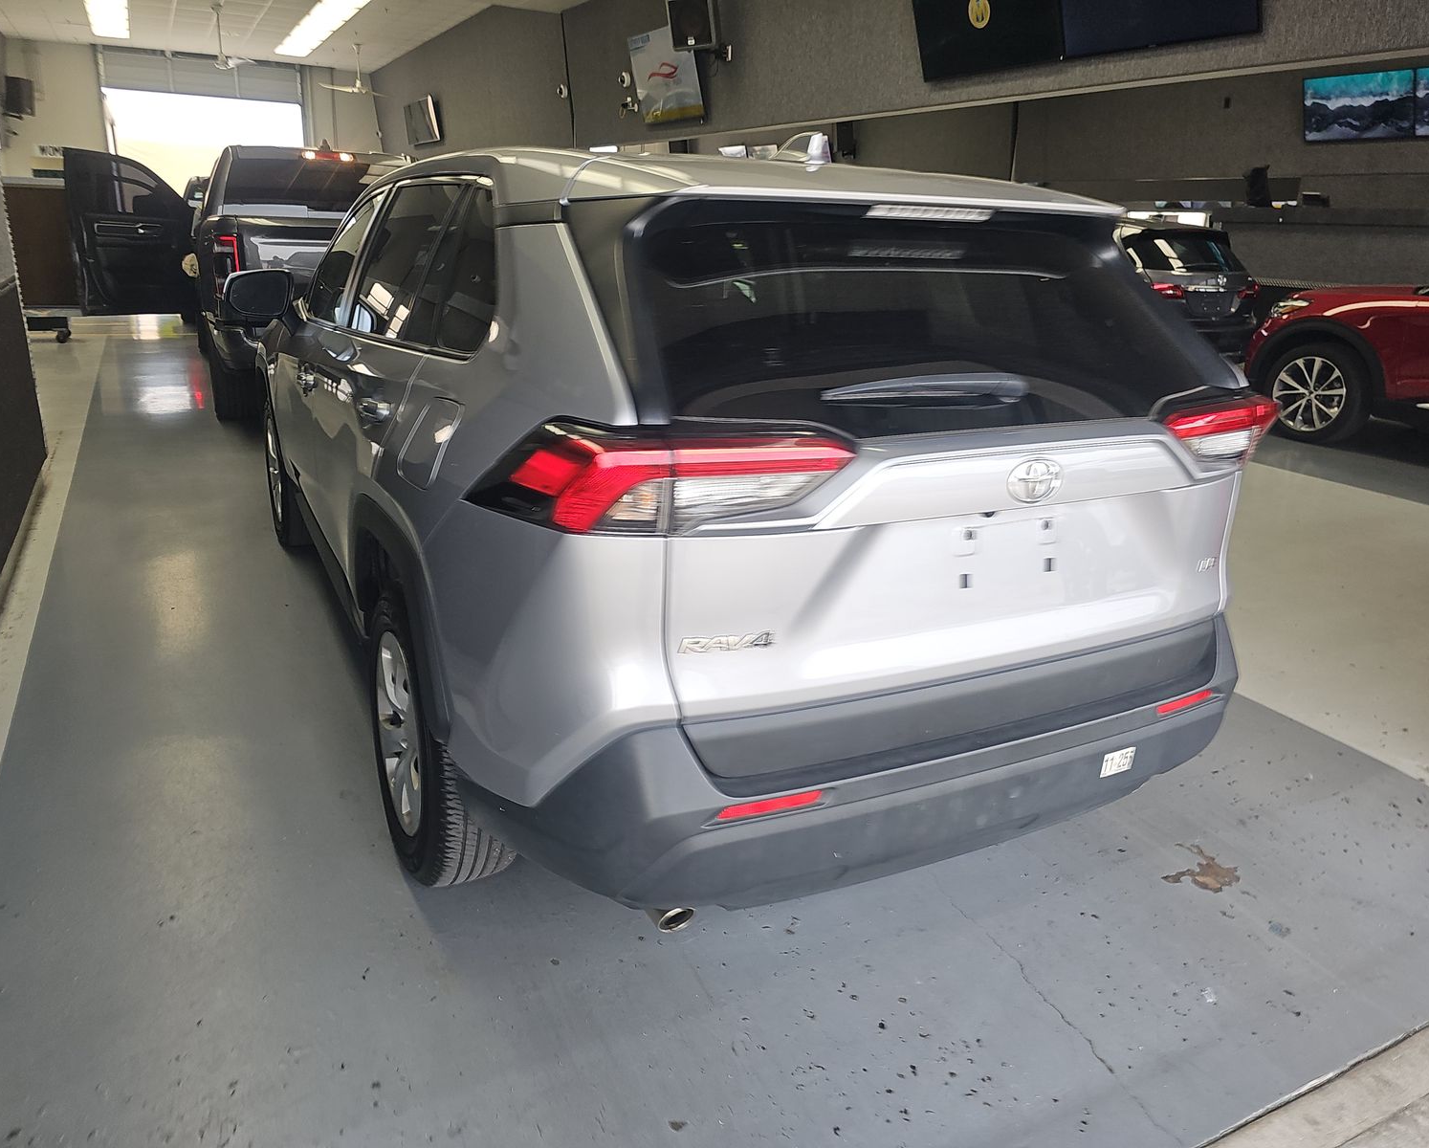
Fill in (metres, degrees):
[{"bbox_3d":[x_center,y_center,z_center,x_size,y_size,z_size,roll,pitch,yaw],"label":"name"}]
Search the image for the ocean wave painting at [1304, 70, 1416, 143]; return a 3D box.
[{"bbox_3d":[7.130,-5.170,11.280,0.050,0.700,1.230,-31,30,-16],"label":"ocean wave painting"}]

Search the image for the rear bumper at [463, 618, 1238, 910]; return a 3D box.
[{"bbox_3d":[0.415,0.288,2.120,1.780,0.400,0.530,-7,22,-27],"label":"rear bumper"}]

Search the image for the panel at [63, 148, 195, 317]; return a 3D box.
[{"bbox_3d":[-5.152,-3.027,9.048,0.190,1.360,1.080,13,22,28],"label":"panel"}]

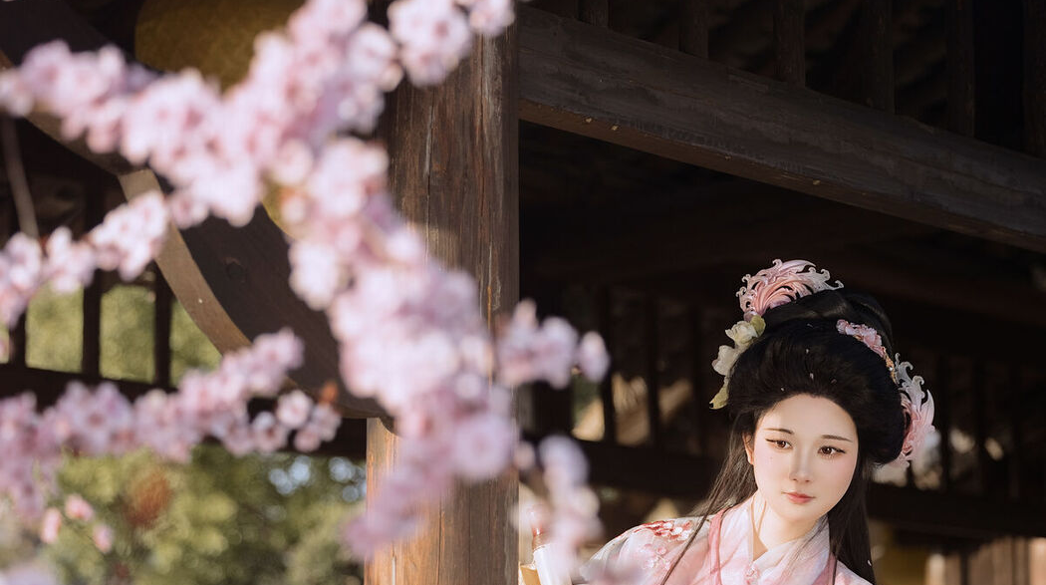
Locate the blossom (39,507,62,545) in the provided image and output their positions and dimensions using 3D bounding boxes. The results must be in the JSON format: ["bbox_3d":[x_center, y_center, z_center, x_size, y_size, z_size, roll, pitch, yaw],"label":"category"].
[{"bbox_3d":[-0.371,0.183,2.400,0.018,0.028,0.020,7,-12,-36],"label":"blossom"}]

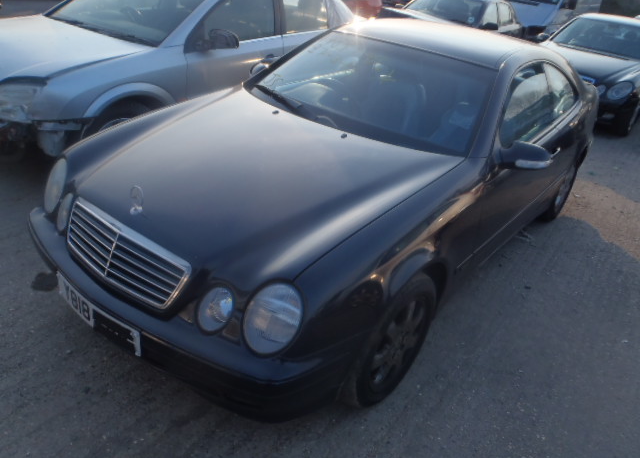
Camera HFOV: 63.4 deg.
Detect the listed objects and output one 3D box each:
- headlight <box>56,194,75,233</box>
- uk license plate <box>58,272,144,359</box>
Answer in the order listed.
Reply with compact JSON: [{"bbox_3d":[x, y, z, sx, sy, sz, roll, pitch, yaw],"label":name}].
[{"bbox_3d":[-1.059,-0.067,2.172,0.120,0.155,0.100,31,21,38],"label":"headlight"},{"bbox_3d":[-0.831,0.308,1.886,0.520,0.111,0.040,25,31,30],"label":"uk license plate"}]

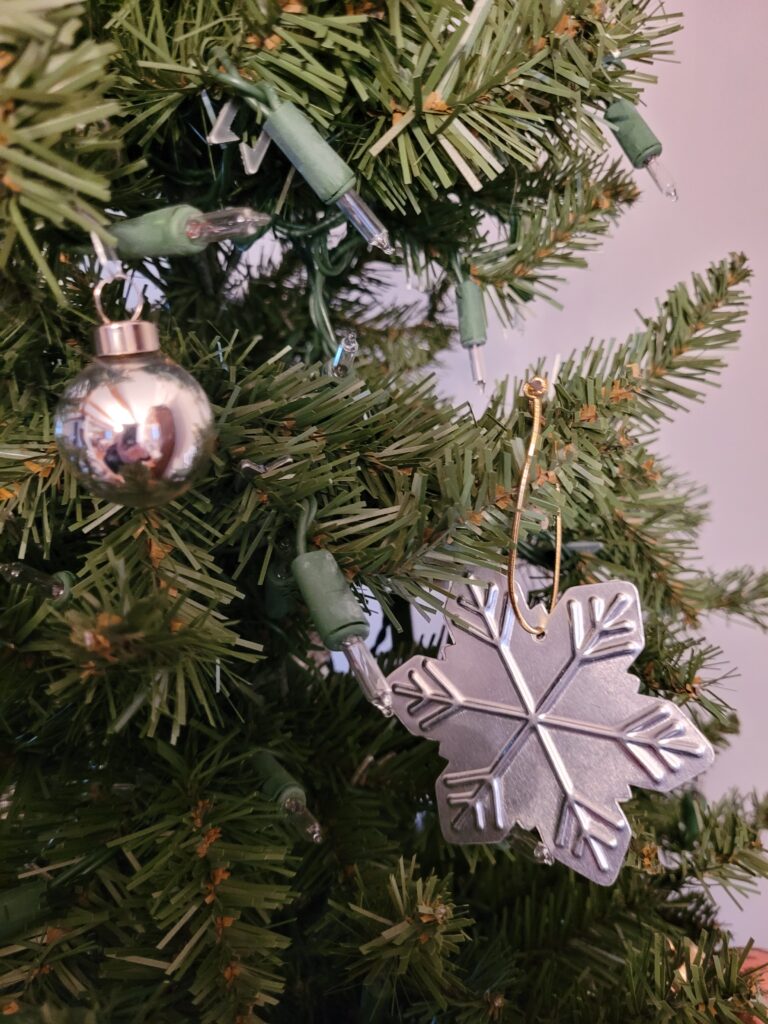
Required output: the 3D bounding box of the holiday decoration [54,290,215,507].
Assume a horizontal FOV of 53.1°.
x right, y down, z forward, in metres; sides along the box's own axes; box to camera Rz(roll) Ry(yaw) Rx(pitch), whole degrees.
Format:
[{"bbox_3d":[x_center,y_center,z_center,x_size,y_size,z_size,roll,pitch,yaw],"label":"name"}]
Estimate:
[{"bbox_3d":[-0.060,-0.027,0.186,0.036,0.050,0.036,-5,8,-17],"label":"holiday decoration"}]

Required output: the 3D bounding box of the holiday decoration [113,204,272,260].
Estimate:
[{"bbox_3d":[-0.044,-0.062,0.168,0.048,0.011,0.011,7,12,30],"label":"holiday decoration"}]

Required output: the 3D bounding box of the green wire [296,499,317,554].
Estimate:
[{"bbox_3d":[-0.020,0.004,0.196,0.005,0.014,0.005,-2,9,0],"label":"green wire"}]

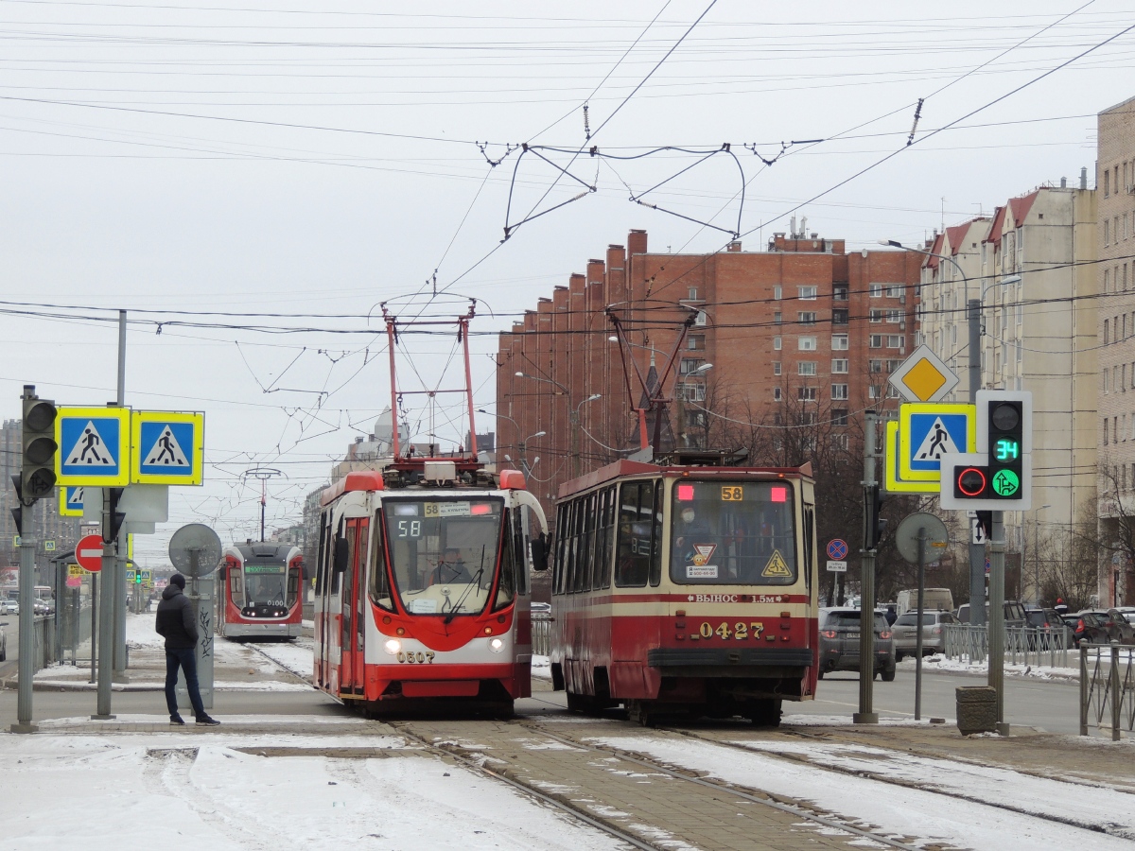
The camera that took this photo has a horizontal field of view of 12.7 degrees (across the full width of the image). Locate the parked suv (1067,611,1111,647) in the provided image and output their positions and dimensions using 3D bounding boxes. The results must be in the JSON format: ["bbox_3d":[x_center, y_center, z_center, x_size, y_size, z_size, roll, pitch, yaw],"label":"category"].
[{"bbox_3d":[21.039,8.381,208.000,1.800,1.580,4.400,0,-2,20],"label":"parked suv"}]

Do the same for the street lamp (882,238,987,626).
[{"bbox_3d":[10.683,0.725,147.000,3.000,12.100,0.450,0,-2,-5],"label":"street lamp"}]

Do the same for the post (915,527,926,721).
[{"bbox_3d":[4.551,2.564,65.600,0.080,2.500,0.080,1,-2,-5],"label":"post"}]

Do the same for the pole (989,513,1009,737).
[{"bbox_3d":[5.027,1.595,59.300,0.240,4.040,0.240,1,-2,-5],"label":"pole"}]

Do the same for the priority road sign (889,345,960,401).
[{"bbox_3d":[4.652,-0.592,66.300,0.940,0.940,0.050,1,-2,-4],"label":"priority road sign"}]

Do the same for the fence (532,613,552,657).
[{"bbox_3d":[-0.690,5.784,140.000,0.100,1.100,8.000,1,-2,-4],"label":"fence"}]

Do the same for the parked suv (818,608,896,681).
[{"bbox_3d":[6.593,5.169,120.500,1.930,1.720,4.600,0,-2,-5],"label":"parked suv"}]

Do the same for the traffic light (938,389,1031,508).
[{"bbox_3d":[4.867,0.291,59.100,1.070,1.410,0.280,1,-2,-4],"label":"traffic light"}]

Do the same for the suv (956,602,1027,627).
[{"bbox_3d":[16.112,7.505,188.000,1.870,1.860,4.600,-1,-2,25],"label":"suv"}]

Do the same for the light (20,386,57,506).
[{"bbox_3d":[-6.101,0.268,58.700,0.400,1.180,0.400,1,-2,-12],"label":"light"}]

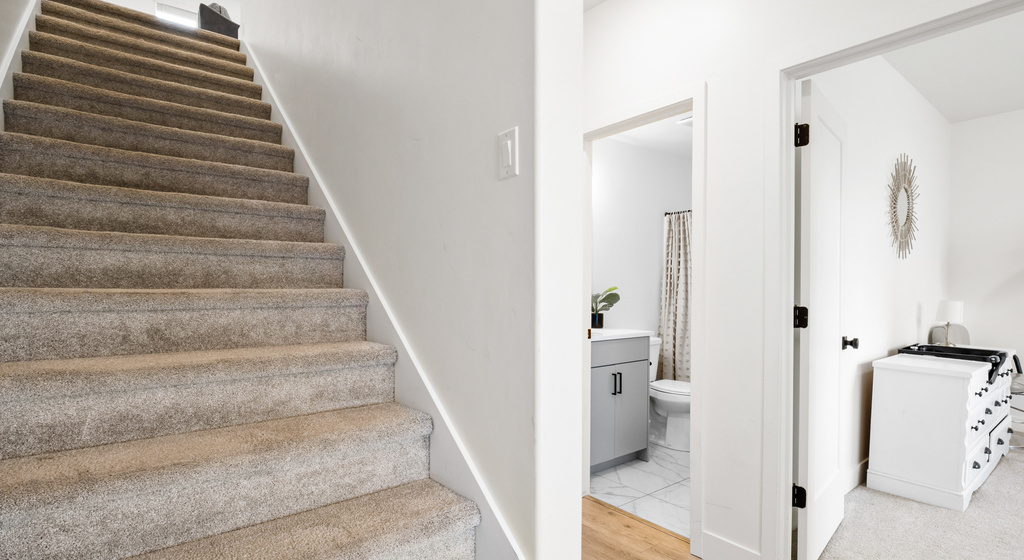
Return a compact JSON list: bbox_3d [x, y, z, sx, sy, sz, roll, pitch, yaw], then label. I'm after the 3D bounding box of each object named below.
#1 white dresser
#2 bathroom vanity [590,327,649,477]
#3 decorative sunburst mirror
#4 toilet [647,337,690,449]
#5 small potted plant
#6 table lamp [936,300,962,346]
[{"bbox_3d":[2.870,0.866,3.151,1.440,0.760,0.470,0,0,-38],"label":"white dresser"},{"bbox_3d":[0.527,0.797,3.240,0.705,0.890,0.570,0,0,-38],"label":"bathroom vanity"},{"bbox_3d":[2.819,-0.529,3.408,0.760,0.760,0.035,0,0,-38],"label":"decorative sunburst mirror"},{"bbox_3d":[1.191,0.860,3.743,0.420,0.770,0.700,0,0,-38],"label":"toilet"},{"bbox_3d":[0.647,0.202,3.480,0.230,0.310,0.230,0,0,0],"label":"small potted plant"},{"bbox_3d":[3.305,0.329,3.580,0.170,0.350,0.170,0,0,-38],"label":"table lamp"}]

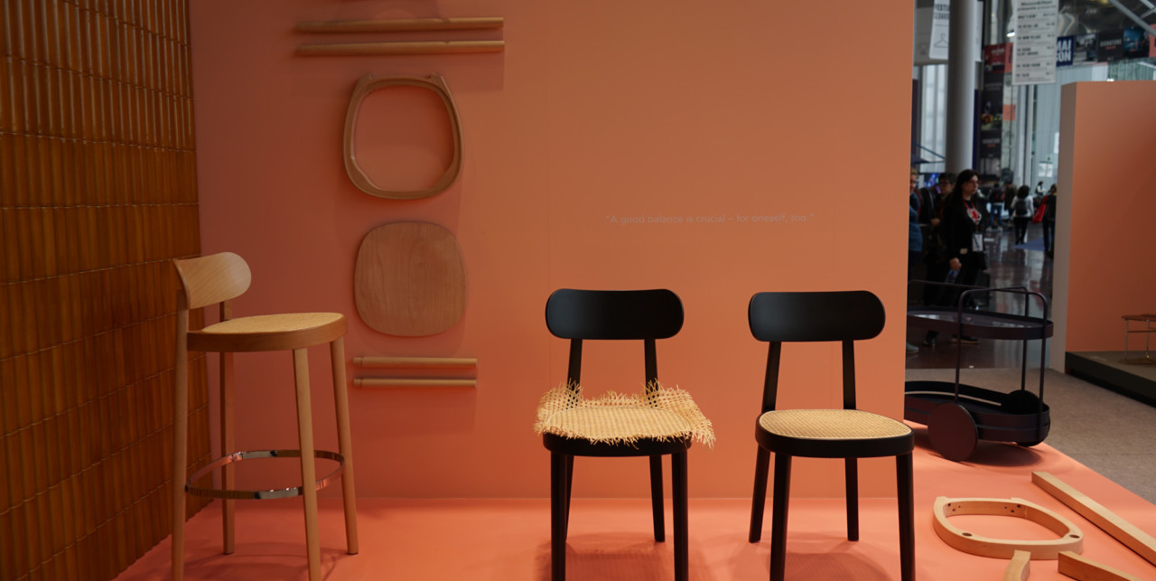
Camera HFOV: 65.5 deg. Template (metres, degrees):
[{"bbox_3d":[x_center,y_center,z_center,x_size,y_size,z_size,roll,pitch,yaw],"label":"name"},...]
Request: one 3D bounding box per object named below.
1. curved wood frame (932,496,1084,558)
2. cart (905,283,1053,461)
[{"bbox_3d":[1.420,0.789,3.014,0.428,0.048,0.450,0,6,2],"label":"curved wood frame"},{"bbox_3d":[1.740,0.340,4.073,0.470,0.725,0.800,-3,7,-26],"label":"cart"}]

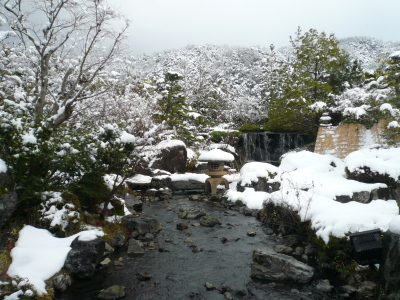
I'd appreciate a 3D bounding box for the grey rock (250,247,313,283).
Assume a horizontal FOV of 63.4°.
[{"bbox_3d":[1.020,1.430,4.050,0.700,0.330,0.420,0,1,12],"label":"grey rock"}]

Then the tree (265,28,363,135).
[{"bbox_3d":[5.600,-3.400,16.000,4.400,5.100,4.200,0,1,19],"label":"tree"}]

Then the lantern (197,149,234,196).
[{"bbox_3d":[0.460,0.600,9.000,0.980,1.250,0.980,0,1,12],"label":"lantern"}]

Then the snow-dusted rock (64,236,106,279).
[{"bbox_3d":[-1.450,1.360,4.100,0.480,0.400,0.420,0,1,-20],"label":"snow-dusted rock"}]

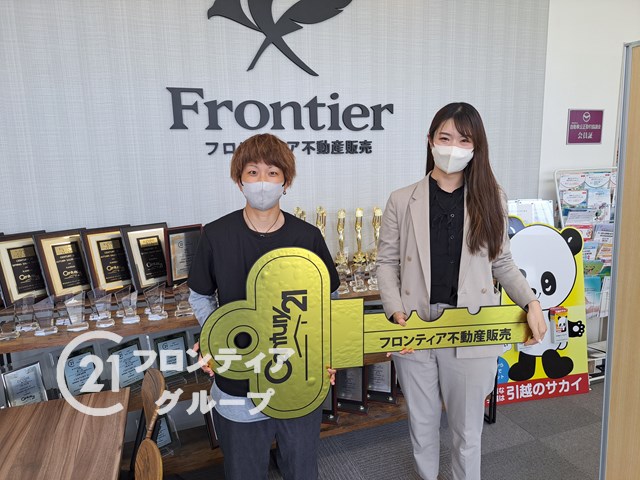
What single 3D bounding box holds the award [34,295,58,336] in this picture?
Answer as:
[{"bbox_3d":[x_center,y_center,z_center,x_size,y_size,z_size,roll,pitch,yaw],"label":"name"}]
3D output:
[{"bbox_3d":[-1.104,0.300,1.781,0.078,0.150,0.045,-6,10,-29],"label":"award"}]

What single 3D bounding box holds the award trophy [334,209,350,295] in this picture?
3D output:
[{"bbox_3d":[0.143,0.059,2.754,0.090,0.490,0.085,-4,8,-11],"label":"award trophy"}]

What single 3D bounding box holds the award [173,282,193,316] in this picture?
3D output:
[{"bbox_3d":[-0.601,0.259,1.966,0.078,0.150,0.045,-4,9,-17],"label":"award"}]

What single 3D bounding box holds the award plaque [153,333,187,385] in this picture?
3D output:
[{"bbox_3d":[-0.727,0.580,2.196,0.158,0.213,0.018,-8,-3,-35],"label":"award plaque"}]

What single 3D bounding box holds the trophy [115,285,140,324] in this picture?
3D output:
[{"bbox_3d":[-0.933,0.322,2.181,0.080,0.155,0.065,-5,9,-22],"label":"trophy"}]

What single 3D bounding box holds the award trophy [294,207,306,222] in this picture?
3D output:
[{"bbox_3d":[-0.105,-0.001,2.569,0.078,0.340,0.078,-3,9,-9],"label":"award trophy"}]

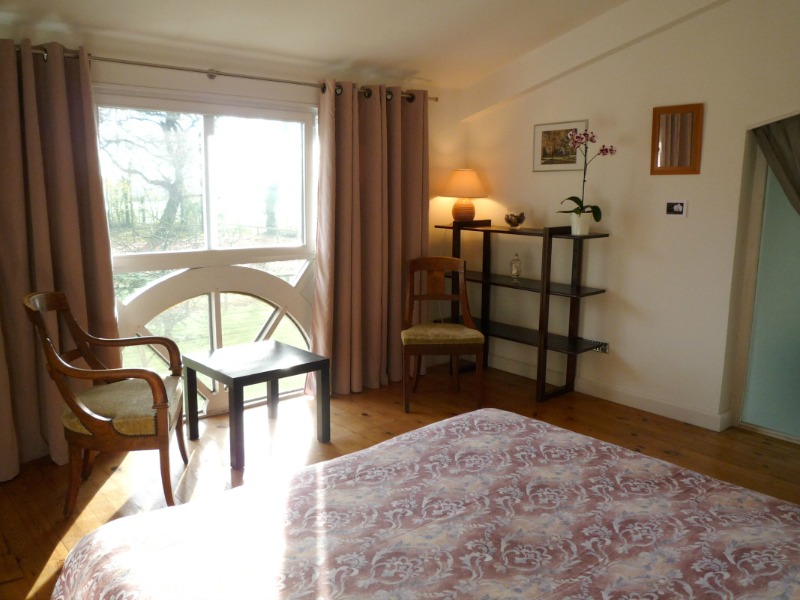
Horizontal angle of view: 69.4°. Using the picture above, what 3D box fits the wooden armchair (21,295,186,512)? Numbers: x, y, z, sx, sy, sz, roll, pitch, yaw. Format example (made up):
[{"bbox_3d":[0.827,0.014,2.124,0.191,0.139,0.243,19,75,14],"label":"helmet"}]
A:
[{"bbox_3d":[-1.204,0.405,2.456,0.530,0.890,0.520,-2,10,-16],"label":"wooden armchair"}]

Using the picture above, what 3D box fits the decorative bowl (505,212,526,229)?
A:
[{"bbox_3d":[0.795,-0.545,3.987,0.145,0.110,0.145,0,9,0],"label":"decorative bowl"}]

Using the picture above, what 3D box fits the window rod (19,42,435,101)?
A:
[{"bbox_3d":[-0.882,-1.249,3.210,2.800,0.030,0.035,-6,11,-35],"label":"window rod"}]

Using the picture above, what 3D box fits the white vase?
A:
[{"bbox_3d":[1.111,-0.466,3.543,0.125,0.140,0.125,-8,12,-40],"label":"white vase"}]

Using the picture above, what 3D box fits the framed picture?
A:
[{"bbox_3d":[1.054,-1.011,3.822,0.020,0.305,0.400,-8,12,-40],"label":"framed picture"}]

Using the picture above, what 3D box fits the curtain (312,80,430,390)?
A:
[{"bbox_3d":[-0.172,-0.382,3.870,0.910,1.980,0.150,-7,12,-36],"label":"curtain"}]

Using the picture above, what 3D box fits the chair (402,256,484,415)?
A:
[{"bbox_3d":[0.257,0.198,3.683,0.485,0.910,0.490,0,9,-3],"label":"chair"}]

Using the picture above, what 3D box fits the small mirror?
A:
[{"bbox_3d":[1.550,-0.894,3.242,0.025,0.373,0.277,-8,12,-40],"label":"small mirror"}]

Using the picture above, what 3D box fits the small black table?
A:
[{"bbox_3d":[-0.760,0.526,3.087,0.550,0.450,0.550,-9,13,-43],"label":"small black table"}]

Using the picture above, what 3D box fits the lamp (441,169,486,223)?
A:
[{"bbox_3d":[0.477,-0.761,4.303,0.345,0.410,0.345,0,9,0],"label":"lamp"}]

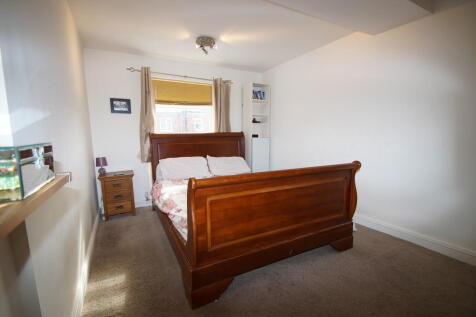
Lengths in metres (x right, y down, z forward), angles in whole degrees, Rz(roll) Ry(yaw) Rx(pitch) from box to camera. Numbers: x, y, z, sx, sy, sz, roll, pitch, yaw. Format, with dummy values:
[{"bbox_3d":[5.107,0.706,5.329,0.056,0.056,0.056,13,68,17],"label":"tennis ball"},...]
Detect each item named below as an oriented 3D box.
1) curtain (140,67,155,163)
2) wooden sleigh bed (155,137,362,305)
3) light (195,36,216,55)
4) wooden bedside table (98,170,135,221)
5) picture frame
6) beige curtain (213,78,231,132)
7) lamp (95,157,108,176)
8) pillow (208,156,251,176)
[{"bbox_3d":[-1.425,-0.670,3.127,0.200,1.460,0.100,-3,6,-30],"label":"curtain"},{"bbox_3d":[-0.075,0.259,2.583,1.700,1.210,2.310,-3,6,-28],"label":"wooden sleigh bed"},{"bbox_3d":[-0.434,-1.488,2.632,0.280,0.170,0.280,0,5,0],"label":"light"},{"bbox_3d":[-1.763,0.529,2.930,0.420,0.610,0.350,-3,6,-30],"label":"wooden bedside table"},{"bbox_3d":[-1.761,-0.783,2.999,0.265,0.210,0.025,-3,6,-30],"label":"picture frame"},{"bbox_3d":[-0.299,-0.735,3.782,0.340,1.460,0.110,-3,6,-30],"label":"beige curtain"},{"bbox_3d":[-1.921,0.110,2.803,0.130,0.260,0.130,-3,6,-30],"label":"lamp"},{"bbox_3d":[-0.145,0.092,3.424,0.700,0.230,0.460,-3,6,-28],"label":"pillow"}]

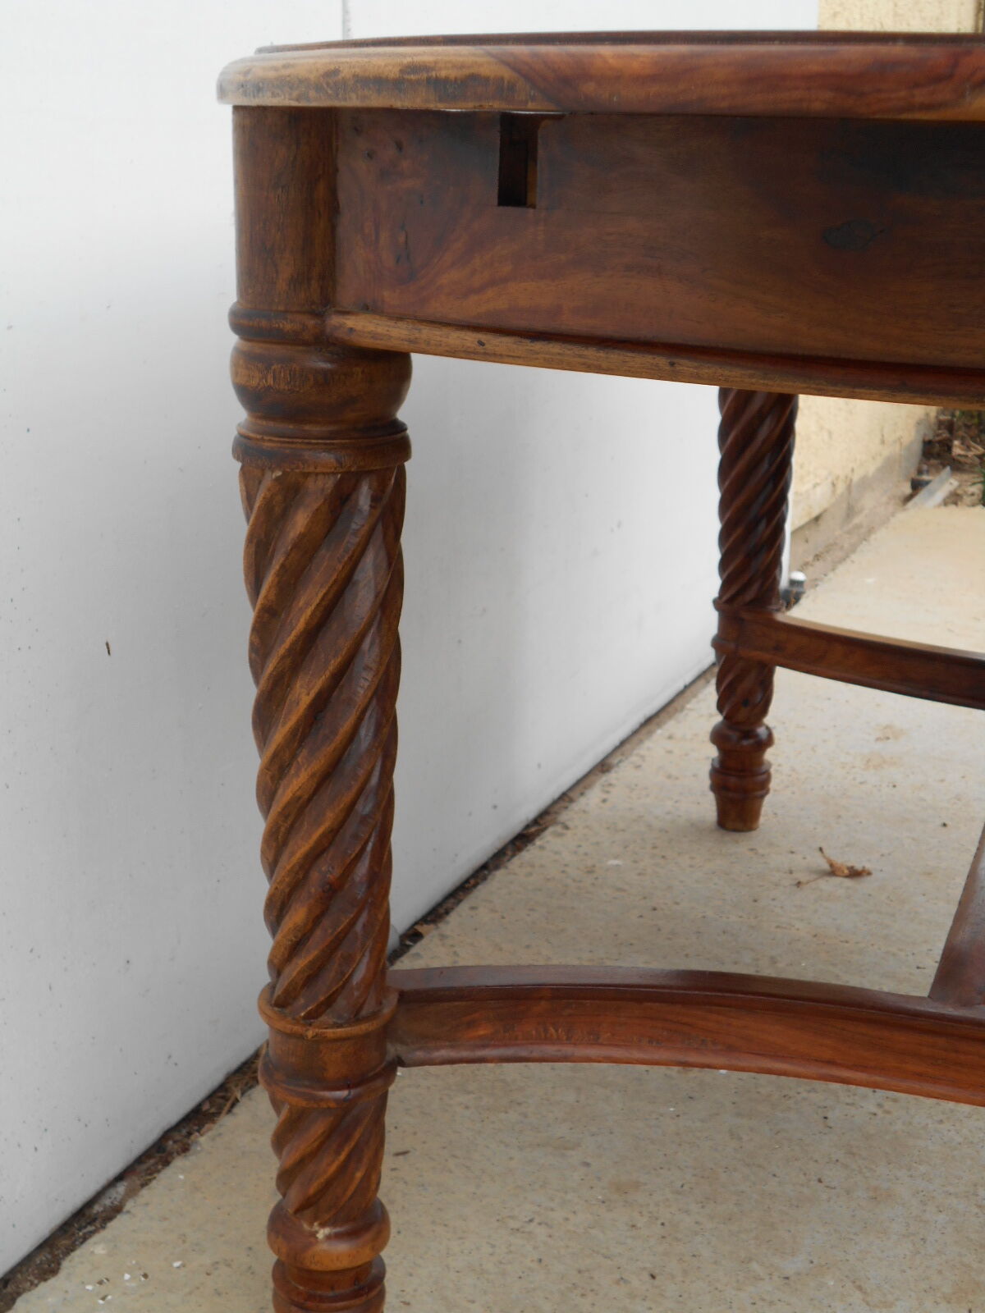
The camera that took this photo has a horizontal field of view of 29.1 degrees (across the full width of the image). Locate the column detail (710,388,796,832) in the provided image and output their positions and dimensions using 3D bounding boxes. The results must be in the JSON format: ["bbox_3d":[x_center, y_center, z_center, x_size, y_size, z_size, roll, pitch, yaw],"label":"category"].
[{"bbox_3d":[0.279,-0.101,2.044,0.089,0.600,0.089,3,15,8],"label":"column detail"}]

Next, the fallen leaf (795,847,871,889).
[{"bbox_3d":[0.355,0.218,1.963,0.074,0.026,0.042,-2,15,-12],"label":"fallen leaf"}]

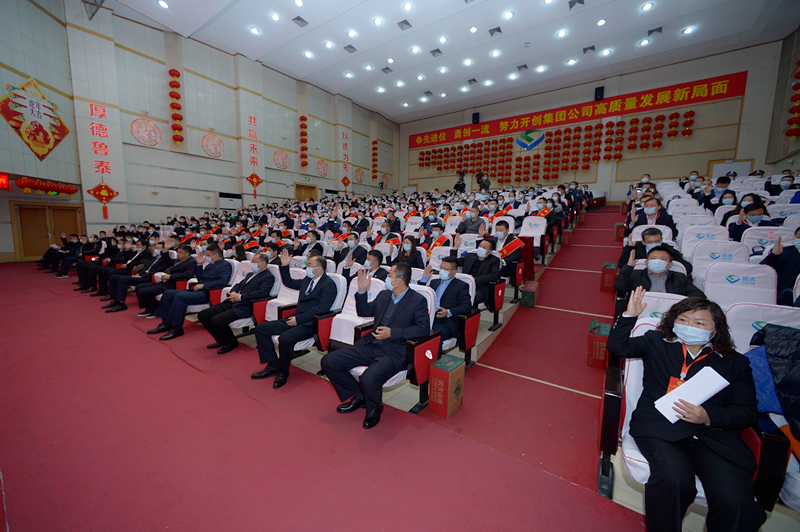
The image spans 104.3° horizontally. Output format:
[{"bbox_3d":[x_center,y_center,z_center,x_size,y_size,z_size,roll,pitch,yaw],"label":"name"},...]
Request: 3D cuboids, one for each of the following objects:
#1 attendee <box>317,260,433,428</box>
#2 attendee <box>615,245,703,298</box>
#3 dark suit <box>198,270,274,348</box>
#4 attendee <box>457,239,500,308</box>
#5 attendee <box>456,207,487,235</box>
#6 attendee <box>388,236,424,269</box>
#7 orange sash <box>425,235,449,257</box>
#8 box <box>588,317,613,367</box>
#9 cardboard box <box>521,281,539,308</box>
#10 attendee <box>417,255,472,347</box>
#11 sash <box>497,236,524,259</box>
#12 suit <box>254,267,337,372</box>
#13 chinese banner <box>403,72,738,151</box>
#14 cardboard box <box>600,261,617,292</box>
[{"bbox_3d":[-0.154,0.584,2.787,0.729,1.207,0.904,5,8,34],"label":"attendee"},{"bbox_3d":[2.640,0.398,3.198,0.710,1.180,0.870,5,8,34],"label":"attendee"},{"bbox_3d":[-1.986,0.493,4.111,0.647,0.925,0.801,5,8,34],"label":"dark suit"},{"bbox_3d":[1.010,0.209,4.315,0.680,1.250,0.880,5,8,34],"label":"attendee"},{"bbox_3d":[1.581,-0.687,6.893,0.700,1.270,0.900,5,8,34],"label":"attendee"},{"bbox_3d":[-0.004,0.138,4.991,0.600,1.220,0.850,5,8,35],"label":"attendee"},{"bbox_3d":[0.710,-0.351,5.724,0.460,0.460,0.280,5,8,35],"label":"orange sash"},{"bbox_3d":[2.179,0.827,3.359,0.195,0.480,0.250,5,19,35],"label":"box"},{"bbox_3d":[2.013,0.438,4.790,0.183,0.253,0.396,5,17,31],"label":"cardboard box"},{"bbox_3d":[0.451,0.523,3.484,0.640,1.220,0.870,5,8,35],"label":"attendee"},{"bbox_3d":[1.759,-0.280,4.993,0.460,0.460,0.280,5,8,35],"label":"sash"},{"bbox_3d":[-1.105,0.525,3.460,0.740,1.017,0.873,5,8,34],"label":"suit"},{"bbox_3d":[10.475,-11.434,24.548,23.301,1.296,0.060,5,8,35],"label":"chinese banner"},{"bbox_3d":[3.511,0.168,5.201,0.195,0.480,0.250,5,19,35],"label":"cardboard box"}]

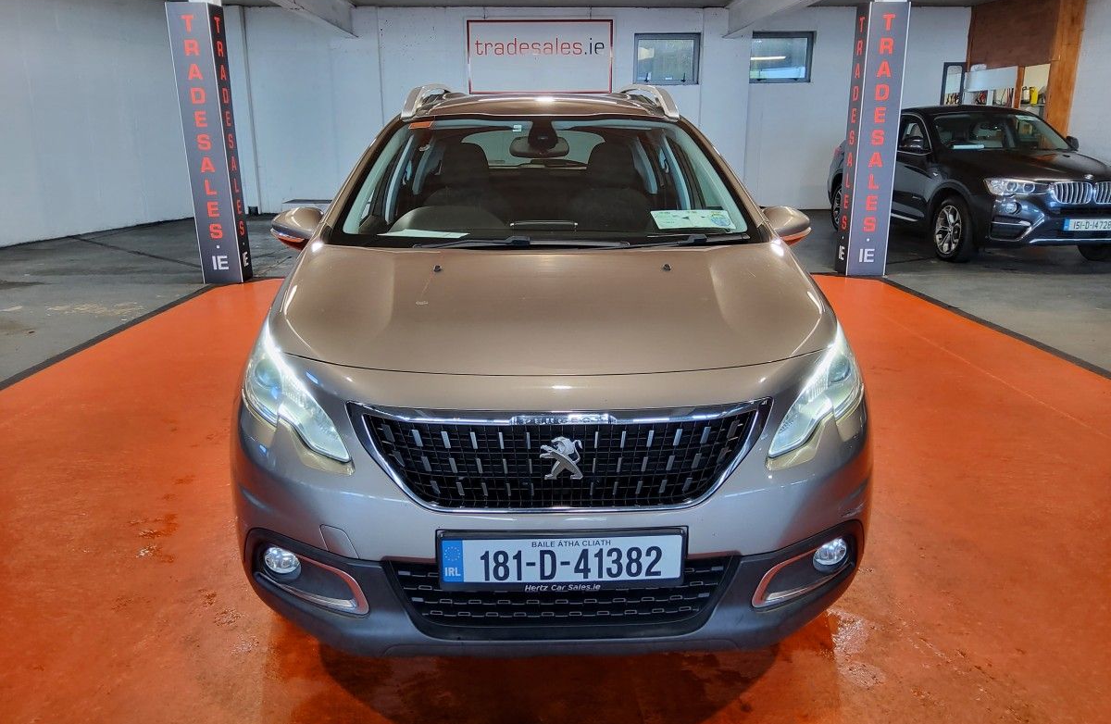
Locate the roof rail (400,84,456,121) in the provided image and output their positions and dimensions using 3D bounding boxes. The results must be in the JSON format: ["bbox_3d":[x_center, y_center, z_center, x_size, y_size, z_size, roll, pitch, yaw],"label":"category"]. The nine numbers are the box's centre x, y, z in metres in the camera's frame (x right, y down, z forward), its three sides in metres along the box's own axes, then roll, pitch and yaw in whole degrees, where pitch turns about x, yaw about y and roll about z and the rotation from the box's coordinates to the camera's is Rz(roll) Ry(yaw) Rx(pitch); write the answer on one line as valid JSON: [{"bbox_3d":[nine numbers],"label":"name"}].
[{"bbox_3d":[-0.611,-1.247,4.060,0.100,0.150,1.450,-1,15,-2],"label":"roof rail"}]

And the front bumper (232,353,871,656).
[{"bbox_3d":[0.003,0.295,2.058,1.700,0.650,0.520,-1,15,-2],"label":"front bumper"}]

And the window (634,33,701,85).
[{"bbox_3d":[1.839,-4.997,13.772,1.070,0.790,0.100,-1,16,-2],"label":"window"}]

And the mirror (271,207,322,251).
[{"bbox_3d":[-0.935,-0.485,3.076,0.220,0.170,0.160,-1,15,-2],"label":"mirror"}]

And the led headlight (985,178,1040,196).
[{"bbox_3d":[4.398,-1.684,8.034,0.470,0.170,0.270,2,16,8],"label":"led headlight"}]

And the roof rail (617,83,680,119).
[{"bbox_3d":[0.434,-1.291,4.202,0.115,0.140,1.600,-1,16,-2],"label":"roof rail"}]

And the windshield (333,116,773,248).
[{"bbox_3d":[-0.034,-0.695,2.994,1.410,0.150,0.900,-1,42,-2],"label":"windshield"}]

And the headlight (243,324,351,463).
[{"bbox_3d":[-0.642,0.060,2.095,0.360,0.240,0.520,-1,15,-2],"label":"headlight"}]

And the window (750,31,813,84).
[{"bbox_3d":[3.736,-5.023,13.821,1.050,0.790,0.100,-1,16,-2],"label":"window"}]

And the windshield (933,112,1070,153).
[{"bbox_3d":[4.963,-2.567,9.300,1.400,0.150,0.800,-1,45,-3],"label":"windshield"}]

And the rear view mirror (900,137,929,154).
[{"bbox_3d":[3.998,-2.441,9.385,0.260,0.180,0.180,-1,16,-4],"label":"rear view mirror"}]

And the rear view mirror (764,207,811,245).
[{"bbox_3d":[0.854,-0.505,3.133,0.220,0.170,0.160,-1,15,-2],"label":"rear view mirror"}]

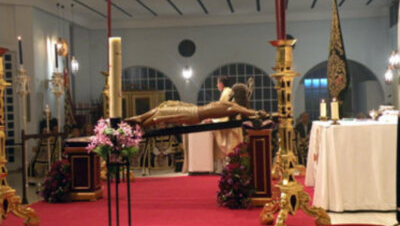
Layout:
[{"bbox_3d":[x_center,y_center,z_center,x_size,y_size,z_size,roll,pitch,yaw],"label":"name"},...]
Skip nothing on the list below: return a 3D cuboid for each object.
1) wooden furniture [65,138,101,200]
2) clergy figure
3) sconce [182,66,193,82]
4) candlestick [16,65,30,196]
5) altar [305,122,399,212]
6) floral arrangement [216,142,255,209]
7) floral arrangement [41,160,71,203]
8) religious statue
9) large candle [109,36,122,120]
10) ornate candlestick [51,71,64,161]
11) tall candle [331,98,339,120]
[{"bbox_3d":[-1.521,0.771,8.450,0.440,0.740,0.440,-1,0,7],"label":"wooden furniture"},{"bbox_3d":[0.493,0.212,11.600,0.560,1.740,0.600,-1,0,8],"label":"clergy figure"},{"bbox_3d":[-0.288,-0.912,14.900,0.230,0.370,0.240,-1,0,7],"label":"sconce"},{"bbox_3d":[-3.100,0.238,11.400,0.230,2.150,0.230,-3,1,-9],"label":"candlestick"},{"bbox_3d":[2.080,0.590,8.020,1.200,0.940,2.100,-1,0,8],"label":"altar"},{"bbox_3d":[0.420,0.715,7.650,0.450,0.780,0.420,-1,0,7],"label":"floral arrangement"},{"bbox_3d":[-1.880,0.875,8.450,0.370,0.550,0.370,-1,0,7],"label":"floral arrangement"},{"bbox_3d":[-0.040,-0.100,8.150,1.750,0.400,1.400,-8,-1,9],"label":"religious statue"},{"bbox_3d":[-0.738,-0.311,5.650,0.108,0.700,0.108,-1,0,7],"label":"large candle"},{"bbox_3d":[-2.179,0.240,10.000,0.200,1.800,0.200,-1,0,7],"label":"ornate candlestick"},{"bbox_3d":[1.580,-0.048,7.600,0.090,0.245,0.090,-1,0,7],"label":"tall candle"}]

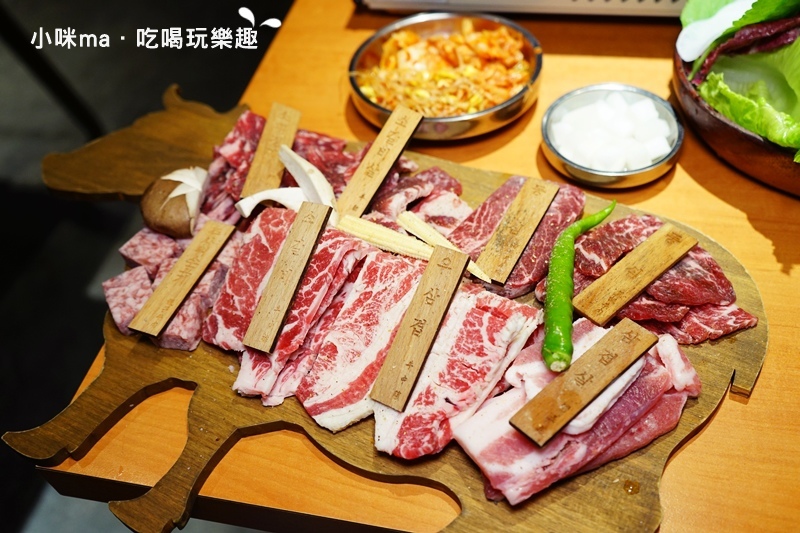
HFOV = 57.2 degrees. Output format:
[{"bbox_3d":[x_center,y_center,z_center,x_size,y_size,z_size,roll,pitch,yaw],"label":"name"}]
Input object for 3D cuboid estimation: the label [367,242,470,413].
[{"bbox_3d":[0.013,0.039,0.476,0.024,0.004,0.111,19,72,16],"label":"label"}]

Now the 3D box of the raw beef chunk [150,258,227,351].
[{"bbox_3d":[-0.156,0.027,0.530,0.053,0.019,0.070,2,51,11],"label":"raw beef chunk"}]

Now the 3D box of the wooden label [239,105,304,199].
[{"bbox_3d":[-0.104,-0.093,0.602,0.025,0.004,0.110,14,53,-7],"label":"wooden label"}]

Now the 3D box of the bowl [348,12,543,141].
[{"bbox_3d":[0.043,-0.175,0.678,0.171,0.032,0.171,-5,50,5],"label":"bowl"}]

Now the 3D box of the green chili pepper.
[{"bbox_3d":[0.111,0.007,0.478,0.031,0.020,0.152,12,53,18],"label":"green chili pepper"}]

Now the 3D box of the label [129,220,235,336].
[{"bbox_3d":[-0.156,0.007,0.532,0.024,0.004,0.107,13,52,18],"label":"label"}]

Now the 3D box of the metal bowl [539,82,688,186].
[{"bbox_3d":[0.173,-0.104,0.601,0.112,0.026,0.112,-5,50,5],"label":"metal bowl"}]

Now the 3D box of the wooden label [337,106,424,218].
[{"bbox_3d":[-0.016,-0.083,0.584,0.024,0.004,0.110,24,67,15],"label":"wooden label"}]

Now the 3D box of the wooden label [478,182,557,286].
[{"bbox_3d":[0.083,-0.026,0.519,0.025,0.004,0.106,20,51,21],"label":"wooden label"}]

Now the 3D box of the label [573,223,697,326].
[{"bbox_3d":[0.158,0.005,0.489,0.105,0.004,0.024,-35,58,-24],"label":"label"}]

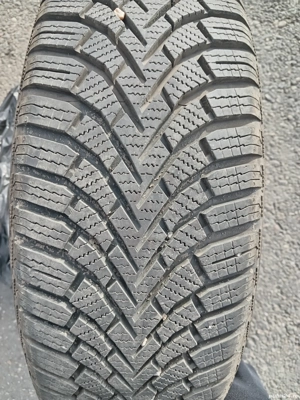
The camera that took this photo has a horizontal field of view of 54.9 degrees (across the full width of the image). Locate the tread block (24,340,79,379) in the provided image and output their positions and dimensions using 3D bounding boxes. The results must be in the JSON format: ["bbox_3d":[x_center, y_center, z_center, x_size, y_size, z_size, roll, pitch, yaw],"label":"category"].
[{"bbox_3d":[-0.077,0.125,0.231,0.044,0.027,0.011,18,25,-3],"label":"tread block"}]

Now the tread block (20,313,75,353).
[{"bbox_3d":[-0.076,0.099,0.220,0.041,0.011,0.022,17,110,-2],"label":"tread block"}]

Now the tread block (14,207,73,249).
[{"bbox_3d":[-0.073,0.019,0.201,0.042,0.010,0.018,16,96,2],"label":"tread block"}]

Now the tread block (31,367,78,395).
[{"bbox_3d":[-0.084,0.159,0.256,0.041,0.026,0.009,24,33,-6],"label":"tread block"}]

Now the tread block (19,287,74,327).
[{"bbox_3d":[-0.076,0.077,0.212,0.042,0.010,0.019,22,106,-2],"label":"tread block"}]

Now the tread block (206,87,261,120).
[{"bbox_3d":[0.060,-0.066,0.201,0.053,0.013,0.024,-11,82,-23],"label":"tread block"}]

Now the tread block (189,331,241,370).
[{"bbox_3d":[0.047,0.107,0.212,0.042,0.019,0.013,-13,23,-10],"label":"tread block"}]

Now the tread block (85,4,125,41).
[{"bbox_3d":[-0.035,-0.147,0.238,0.040,0.009,0.021,37,69,17],"label":"tread block"}]

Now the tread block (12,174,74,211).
[{"bbox_3d":[-0.073,-0.005,0.201,0.045,0.011,0.018,13,91,3],"label":"tread block"}]

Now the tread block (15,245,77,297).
[{"bbox_3d":[-0.070,0.047,0.194,0.050,0.013,0.029,13,103,13],"label":"tread block"}]

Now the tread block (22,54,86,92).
[{"bbox_3d":[-0.068,-0.090,0.211,0.047,0.011,0.028,9,76,6],"label":"tread block"}]

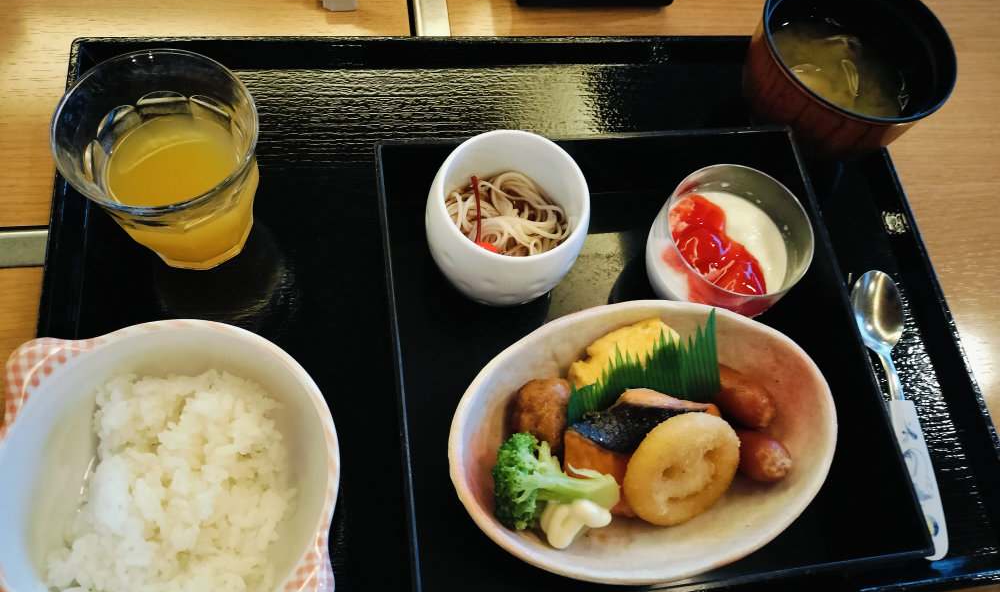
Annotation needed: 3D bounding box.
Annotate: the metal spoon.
[{"bbox_3d":[0.212,0.057,0.384,0.032,0.018,0.157,4,67,-6],"label":"metal spoon"}]

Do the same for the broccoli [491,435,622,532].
[{"bbox_3d":[0.025,0.082,0.319,0.056,0.034,0.041,6,67,-5],"label":"broccoli"}]

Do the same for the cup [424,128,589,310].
[{"bbox_3d":[0.002,-0.032,0.355,0.077,0.073,0.077,3,67,-7],"label":"cup"}]

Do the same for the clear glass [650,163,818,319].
[{"bbox_3d":[0.114,-0.023,0.376,0.073,0.056,0.073,-4,68,-10],"label":"clear glass"}]

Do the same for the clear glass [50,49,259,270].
[{"bbox_3d":[-0.149,-0.055,0.342,0.081,0.085,0.081,-4,68,-10],"label":"clear glass"}]

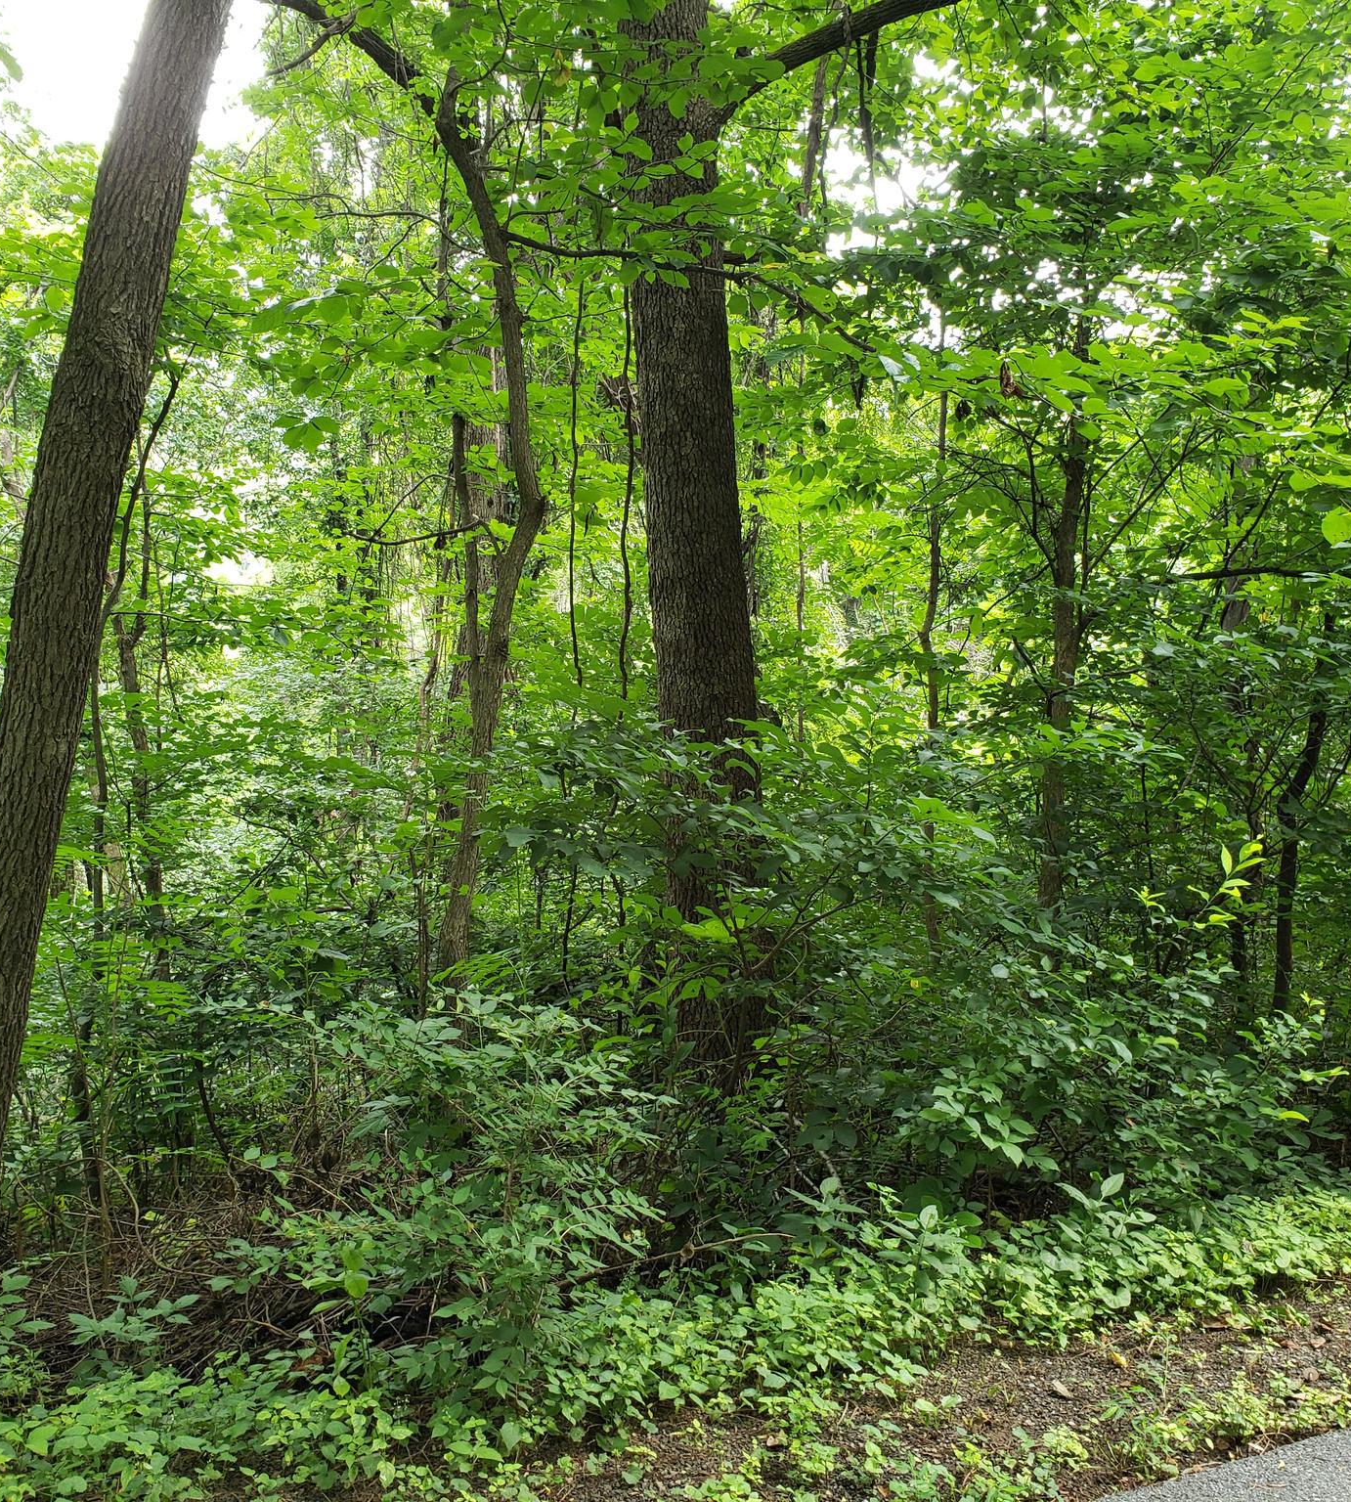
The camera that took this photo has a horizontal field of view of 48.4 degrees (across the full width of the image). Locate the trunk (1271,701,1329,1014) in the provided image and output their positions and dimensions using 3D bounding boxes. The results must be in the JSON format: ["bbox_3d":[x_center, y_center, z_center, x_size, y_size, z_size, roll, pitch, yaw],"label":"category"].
[{"bbox_3d":[2.909,0.542,7.000,0.250,1.544,0.200,0,2,0],"label":"trunk"}]

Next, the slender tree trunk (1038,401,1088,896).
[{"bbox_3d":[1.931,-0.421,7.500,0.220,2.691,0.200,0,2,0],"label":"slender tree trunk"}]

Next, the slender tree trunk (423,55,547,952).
[{"bbox_3d":[-0.838,-0.975,6.600,0.500,4.085,0.380,0,2,0],"label":"slender tree trunk"}]

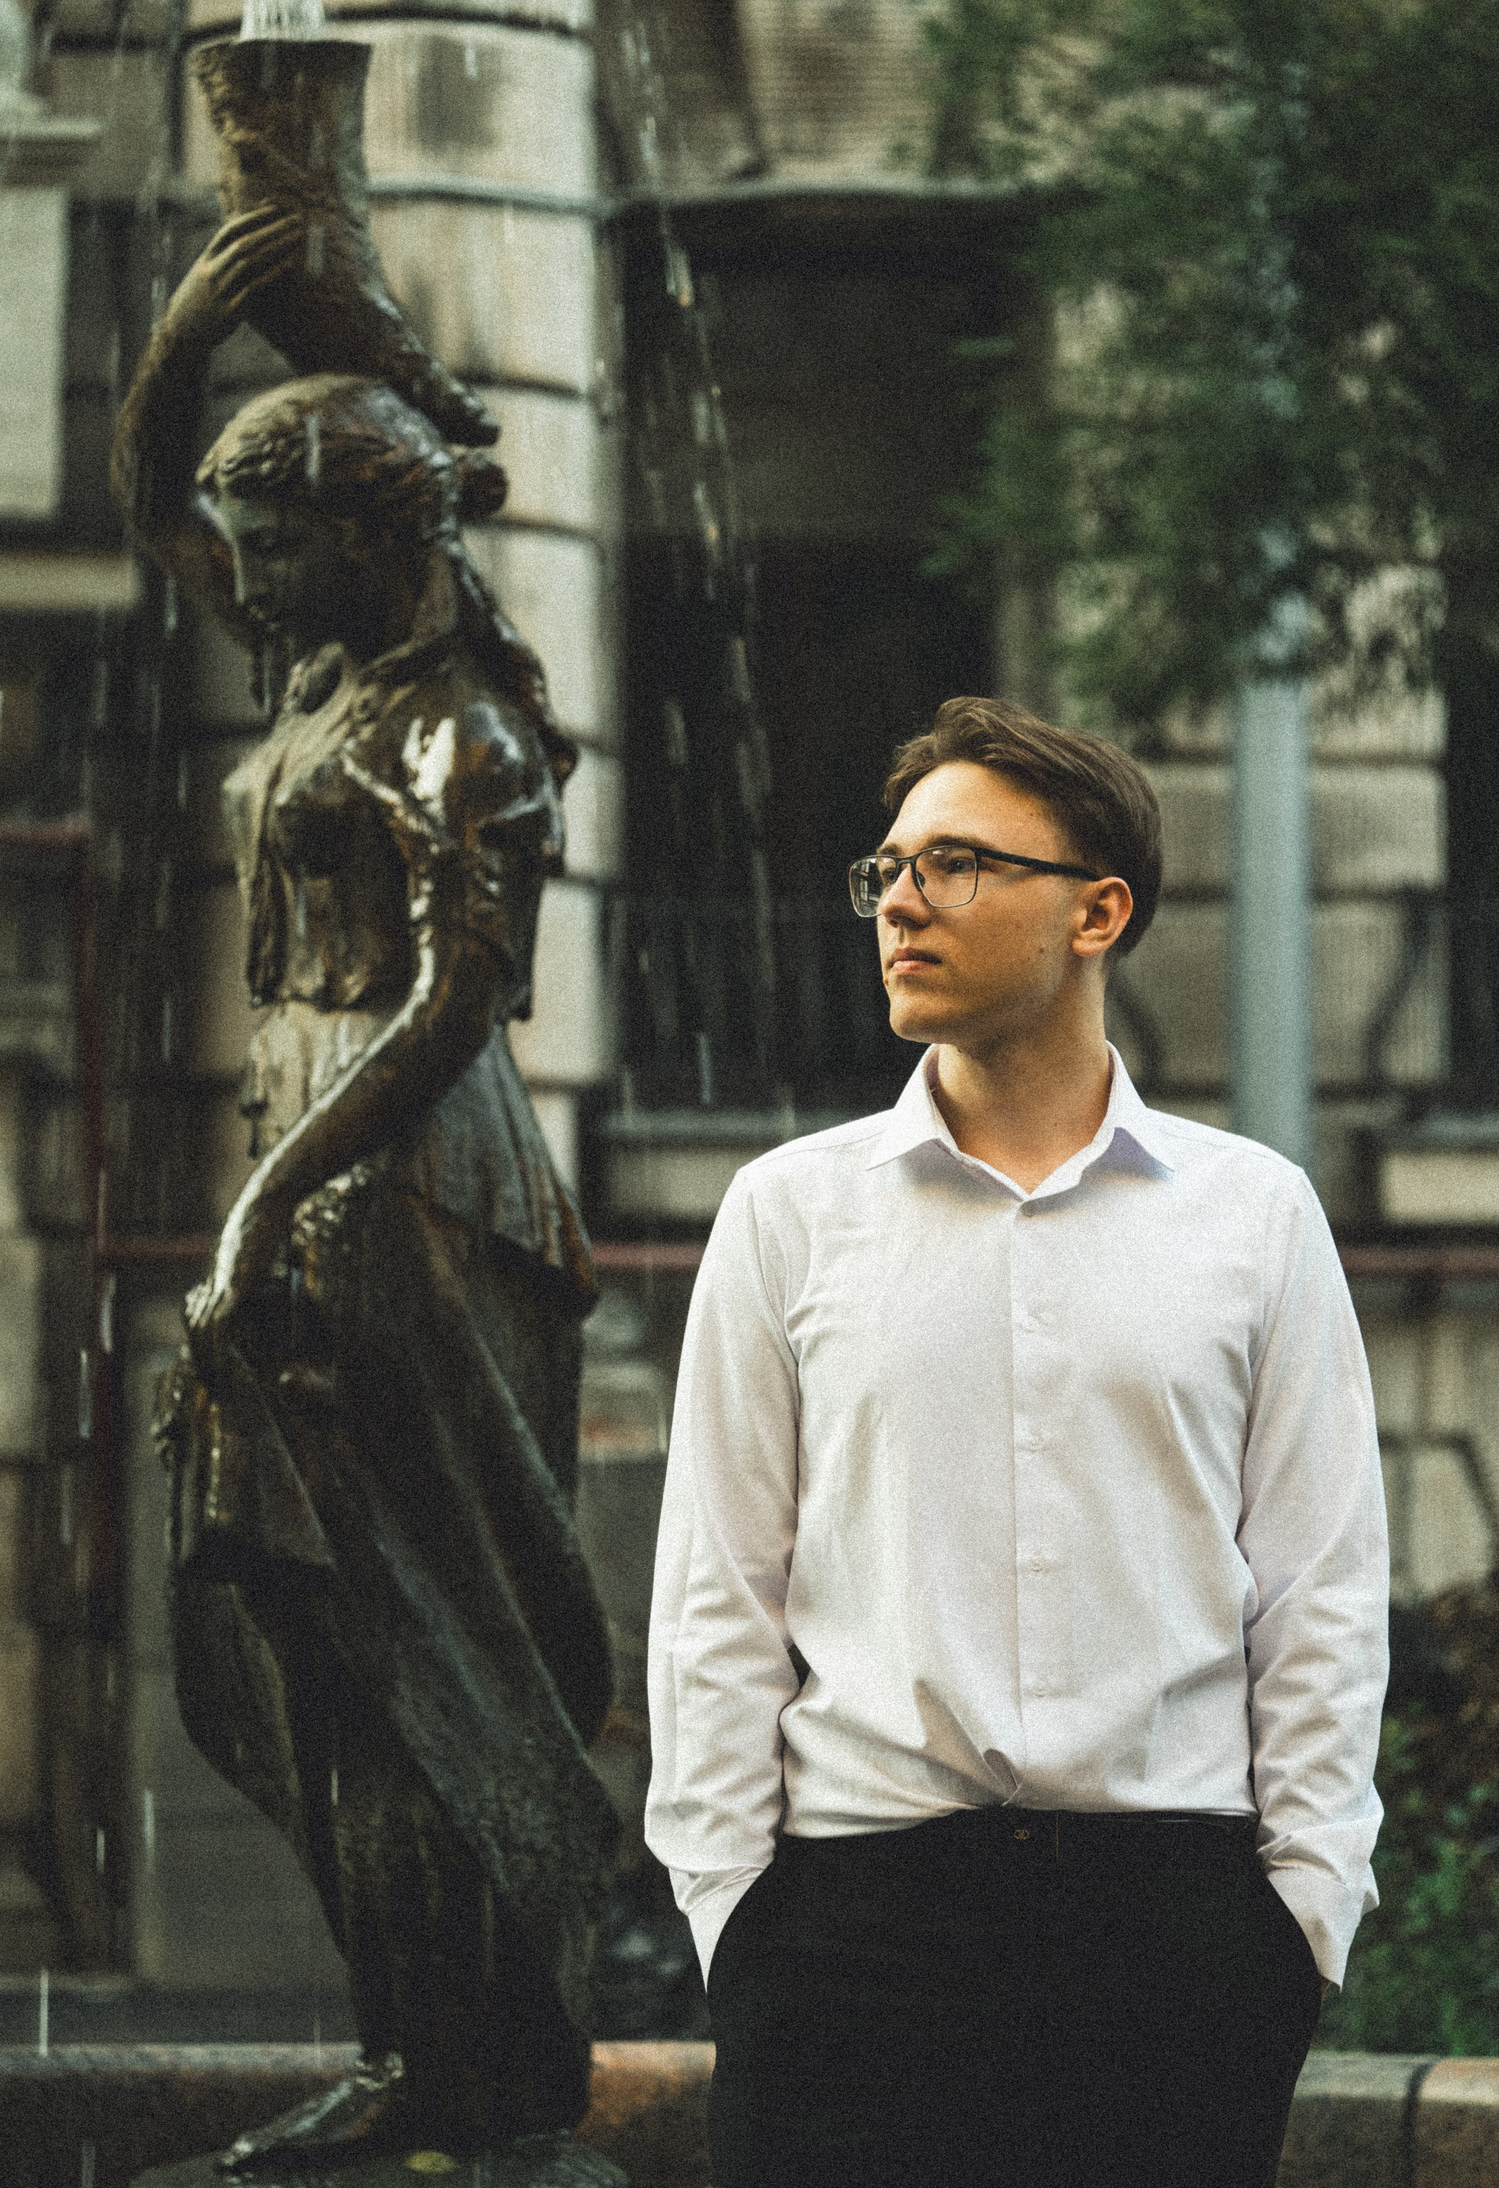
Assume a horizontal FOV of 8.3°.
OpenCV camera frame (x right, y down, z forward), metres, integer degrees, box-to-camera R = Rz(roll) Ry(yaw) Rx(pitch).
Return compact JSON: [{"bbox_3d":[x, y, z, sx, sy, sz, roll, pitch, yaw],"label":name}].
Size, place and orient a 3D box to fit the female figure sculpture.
[{"bbox_3d":[-0.338,0.084,9.100,0.440,1.720,0.490,0,0,-25],"label":"female figure sculpture"}]

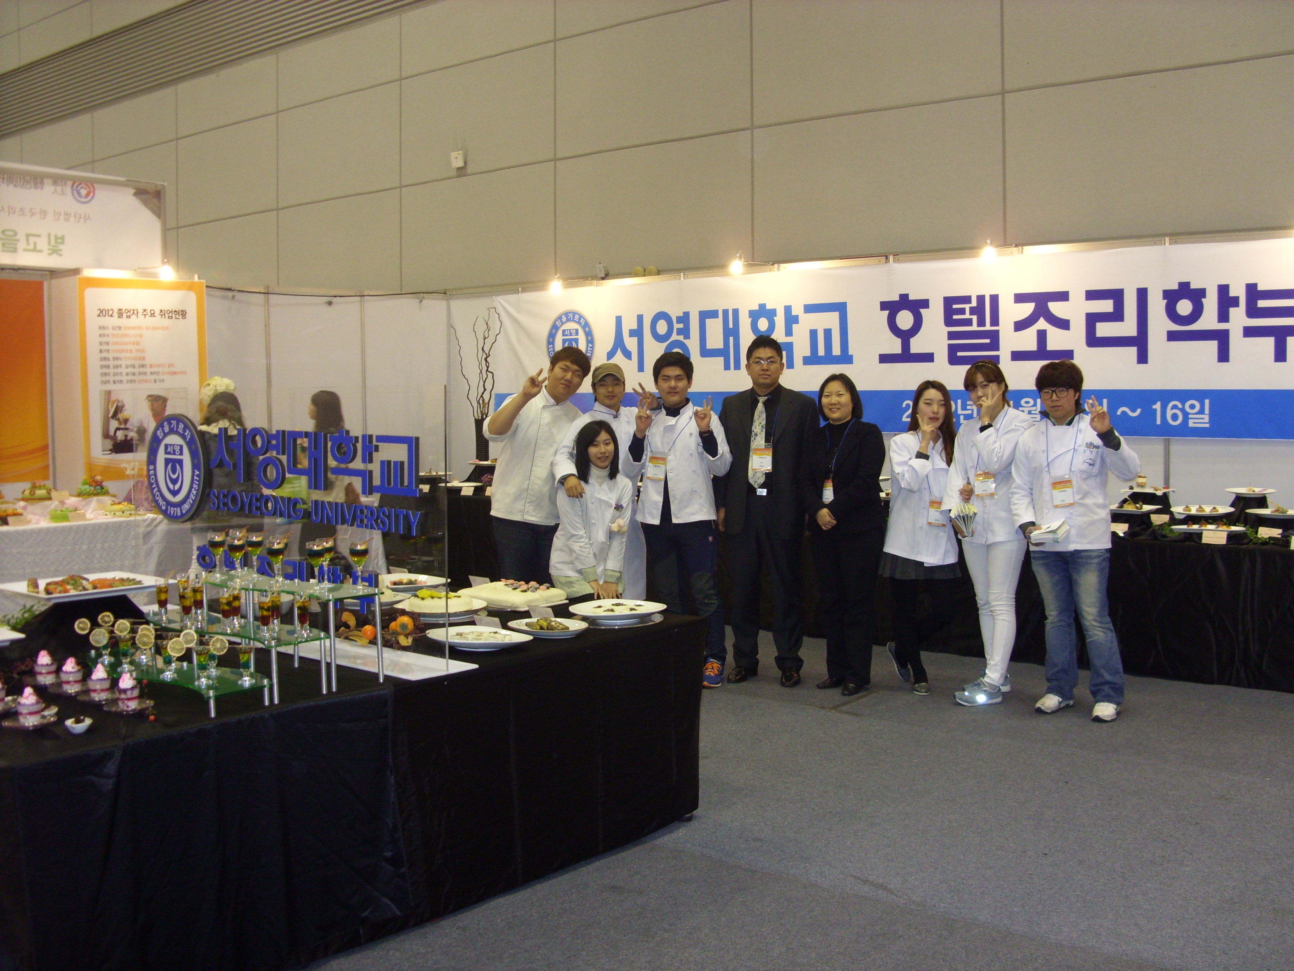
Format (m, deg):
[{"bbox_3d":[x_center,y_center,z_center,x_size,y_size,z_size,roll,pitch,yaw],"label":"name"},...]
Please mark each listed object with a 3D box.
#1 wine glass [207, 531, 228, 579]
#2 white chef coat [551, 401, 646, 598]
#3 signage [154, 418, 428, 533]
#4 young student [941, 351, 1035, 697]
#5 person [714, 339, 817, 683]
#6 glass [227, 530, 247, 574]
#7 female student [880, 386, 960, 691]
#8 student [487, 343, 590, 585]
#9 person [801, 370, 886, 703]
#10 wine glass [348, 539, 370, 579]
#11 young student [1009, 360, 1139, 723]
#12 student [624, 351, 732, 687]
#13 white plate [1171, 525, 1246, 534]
[{"bbox_3d":[-1.270,0.203,4.190,0.057,0.138,0.057,3,5,39],"label":"wine glass"},{"bbox_3d":[-0.257,0.095,7.600,0.540,1.070,0.380,-1,4,-5],"label":"white chef coat"},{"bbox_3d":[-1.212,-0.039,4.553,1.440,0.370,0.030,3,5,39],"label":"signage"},{"bbox_3d":[1.707,0.227,7.150,0.480,1.680,0.420,2,5,35],"label":"young student"},{"bbox_3d":[0.640,0.123,7.522,0.530,1.800,0.330,0,4,7],"label":"person"},{"bbox_3d":[-1.224,0.219,4.240,0.058,0.137,0.058,0,4,0],"label":"glass"},{"bbox_3d":[1.365,0.264,7.091,0.400,1.560,0.360,0,4,5],"label":"female student"},{"bbox_3d":[-0.562,0.178,7.350,0.570,1.780,0.450,0,4,0],"label":"student"},{"bbox_3d":[1.038,0.238,7.420,0.480,1.630,0.340,2,4,27],"label":"person"},{"bbox_3d":[-0.810,0.221,4.000,0.058,0.137,0.058,0,4,0],"label":"wine glass"},{"bbox_3d":[1.990,0.241,6.633,0.580,1.650,0.420,0,4,14],"label":"young student"},{"bbox_3d":[0.169,0.180,7.550,0.580,1.740,0.450,0,4,6],"label":"student"},{"bbox_3d":[2.908,0.228,7.362,0.350,0.024,0.200,3,5,39],"label":"white plate"}]

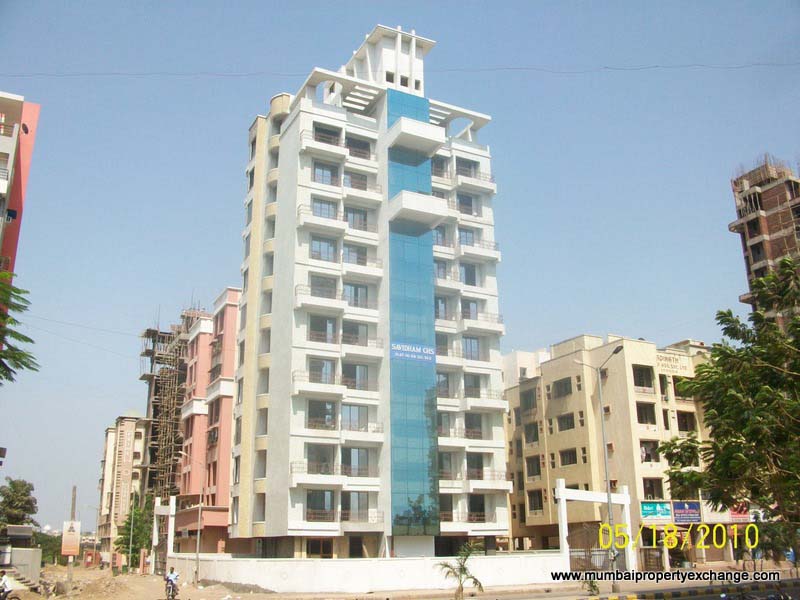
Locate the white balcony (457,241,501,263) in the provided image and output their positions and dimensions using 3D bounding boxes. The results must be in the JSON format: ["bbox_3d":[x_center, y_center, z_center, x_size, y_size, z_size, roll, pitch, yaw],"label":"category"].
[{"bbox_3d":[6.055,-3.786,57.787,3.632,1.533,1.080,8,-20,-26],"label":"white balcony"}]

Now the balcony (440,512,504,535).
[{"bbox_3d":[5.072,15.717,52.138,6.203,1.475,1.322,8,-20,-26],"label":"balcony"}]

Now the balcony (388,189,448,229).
[{"bbox_3d":[1.361,-6.520,54.051,3.834,1.373,2.227,8,-20,-26],"label":"balcony"}]

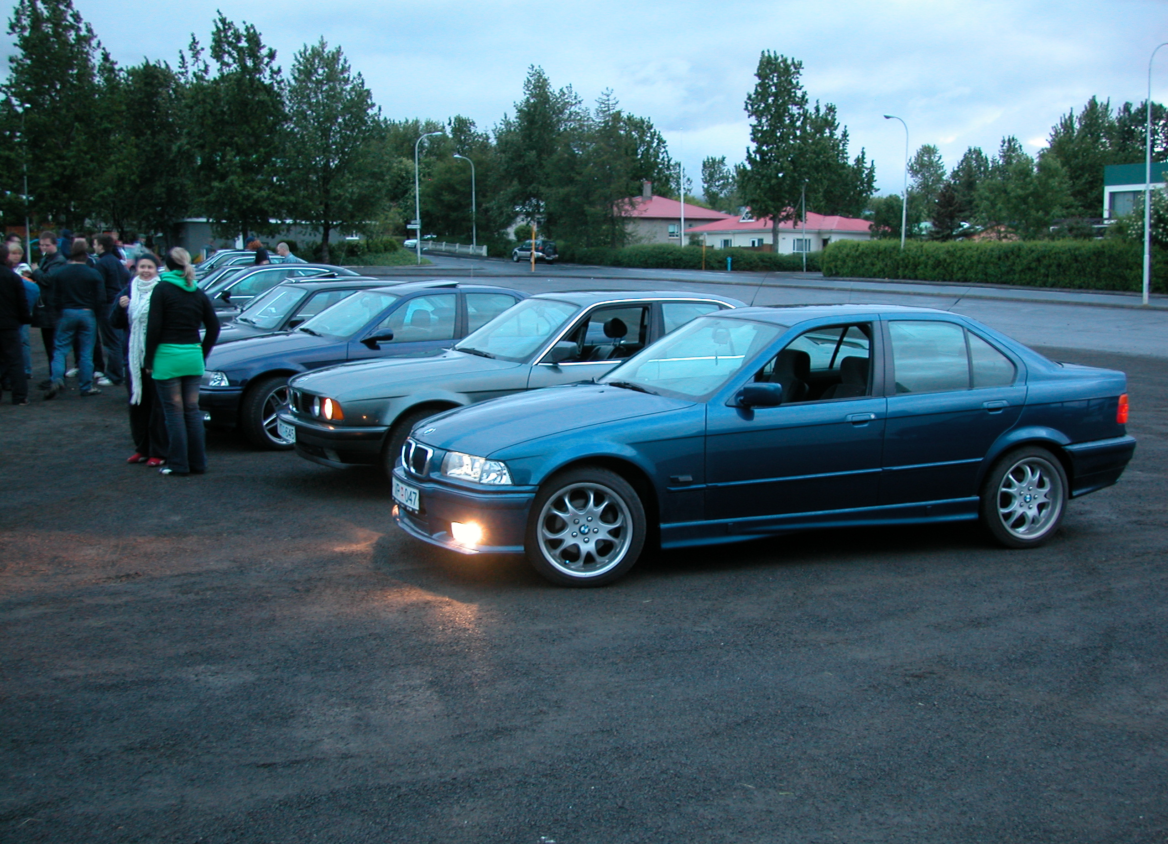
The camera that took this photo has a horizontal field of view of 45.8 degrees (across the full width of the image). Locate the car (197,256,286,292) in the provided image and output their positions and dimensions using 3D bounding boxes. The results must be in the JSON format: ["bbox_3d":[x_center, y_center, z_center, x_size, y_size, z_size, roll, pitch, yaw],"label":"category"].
[{"bbox_3d":[-6.350,-2.460,26.000,4.500,1.400,1.730,-3,7,-21],"label":"car"}]

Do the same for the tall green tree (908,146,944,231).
[{"bbox_3d":[28.866,-18.928,116.549,3.229,8.959,3.400,2,7,14],"label":"tall green tree"}]

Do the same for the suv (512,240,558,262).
[{"bbox_3d":[-3.921,-13.797,112.155,1.770,1.800,4.500,-4,8,-30],"label":"suv"}]

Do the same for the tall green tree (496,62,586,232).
[{"bbox_3d":[-3.843,-22.629,120.121,7.764,16.381,7.200,0,7,-2],"label":"tall green tree"}]

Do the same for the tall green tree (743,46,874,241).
[{"bbox_3d":[14.284,-16.999,88.574,8.529,13.050,7.200,1,7,9],"label":"tall green tree"}]

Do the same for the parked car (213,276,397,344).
[{"bbox_3d":[-2.774,-0.848,15.107,4.400,1.390,1.660,-3,8,-20],"label":"parked car"}]

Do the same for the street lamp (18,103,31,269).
[{"bbox_3d":[-26.277,-11.386,65.523,0.300,8.000,1.600,-5,9,-35],"label":"street lamp"}]

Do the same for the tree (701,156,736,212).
[{"bbox_3d":[14.203,-22.523,145.000,4.200,10.700,4.200,0,7,0],"label":"tree"}]

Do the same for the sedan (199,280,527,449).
[{"bbox_3d":[-1.686,-0.605,13.015,4.430,1.370,1.710,-4,8,-29],"label":"sedan"}]

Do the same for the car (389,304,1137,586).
[{"bbox_3d":[1.114,0.007,8.107,4.430,1.370,1.720,-2,7,-21],"label":"car"}]

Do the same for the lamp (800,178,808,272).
[{"bbox_3d":[14.018,-12.508,88.000,0.450,6.050,1.000,0,7,0],"label":"lamp"}]

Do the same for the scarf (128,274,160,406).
[{"bbox_3d":[-3.486,-0.654,10.954,0.300,1.050,0.220,-3,8,-20],"label":"scarf"}]

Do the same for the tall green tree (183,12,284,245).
[{"bbox_3d":[-19.174,-15.515,76.000,5.800,13.700,5.600,0,7,0],"label":"tall green tree"}]

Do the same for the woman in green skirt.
[{"bbox_3d":[-2.950,-0.447,10.200,0.530,1.670,0.360,-3,7,-22],"label":"woman in green skirt"}]

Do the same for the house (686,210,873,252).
[{"bbox_3d":[16.136,-15.205,113.000,15.000,4.500,10.000,1,7,8],"label":"house"}]

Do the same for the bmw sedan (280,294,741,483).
[{"bbox_3d":[0.033,-0.306,10.663,4.720,1.412,1.751,-3,8,-20],"label":"bmw sedan"}]

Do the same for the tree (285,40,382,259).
[{"bbox_3d":[-14.580,-15.713,80.675,5.906,12.877,6.000,-1,7,-10],"label":"tree"}]

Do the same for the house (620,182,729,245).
[{"bbox_3d":[6.027,-17.976,123.836,10.400,6.512,10.500,-3,8,-22],"label":"house"}]

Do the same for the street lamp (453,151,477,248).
[{"bbox_3d":[-10.501,-19.272,122.000,2.100,8.600,0.350,0,7,0],"label":"street lamp"}]

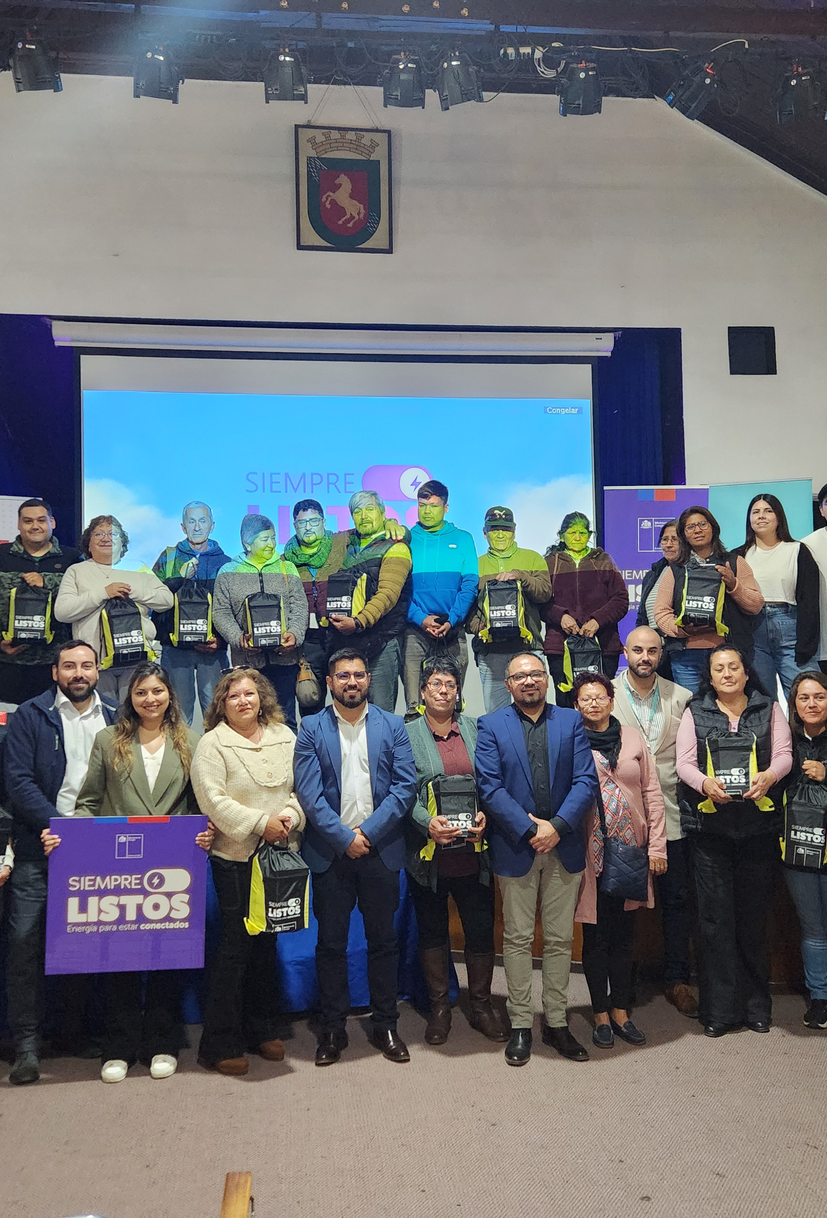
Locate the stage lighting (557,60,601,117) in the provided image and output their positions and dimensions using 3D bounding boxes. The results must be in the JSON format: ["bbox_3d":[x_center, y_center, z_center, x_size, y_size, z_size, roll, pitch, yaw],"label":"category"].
[{"bbox_3d":[0.847,-2.651,5.500,0.240,0.300,0.250,-4,26,-5],"label":"stage lighting"}]

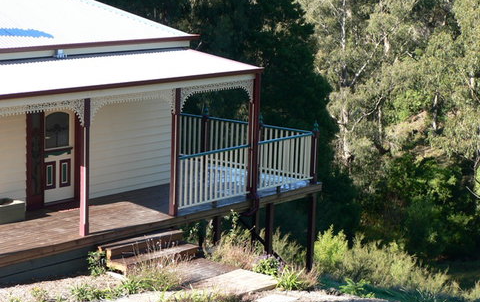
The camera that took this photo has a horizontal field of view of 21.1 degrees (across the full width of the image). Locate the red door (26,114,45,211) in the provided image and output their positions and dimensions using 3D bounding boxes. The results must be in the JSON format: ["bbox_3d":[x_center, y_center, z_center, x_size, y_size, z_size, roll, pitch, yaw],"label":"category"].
[{"bbox_3d":[-3.826,0.113,24.084,0.063,2.000,0.451,9,12,37],"label":"red door"}]

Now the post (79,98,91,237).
[{"bbox_3d":[-2.675,0.273,22.249,0.110,2.389,0.110,9,12,37],"label":"post"}]

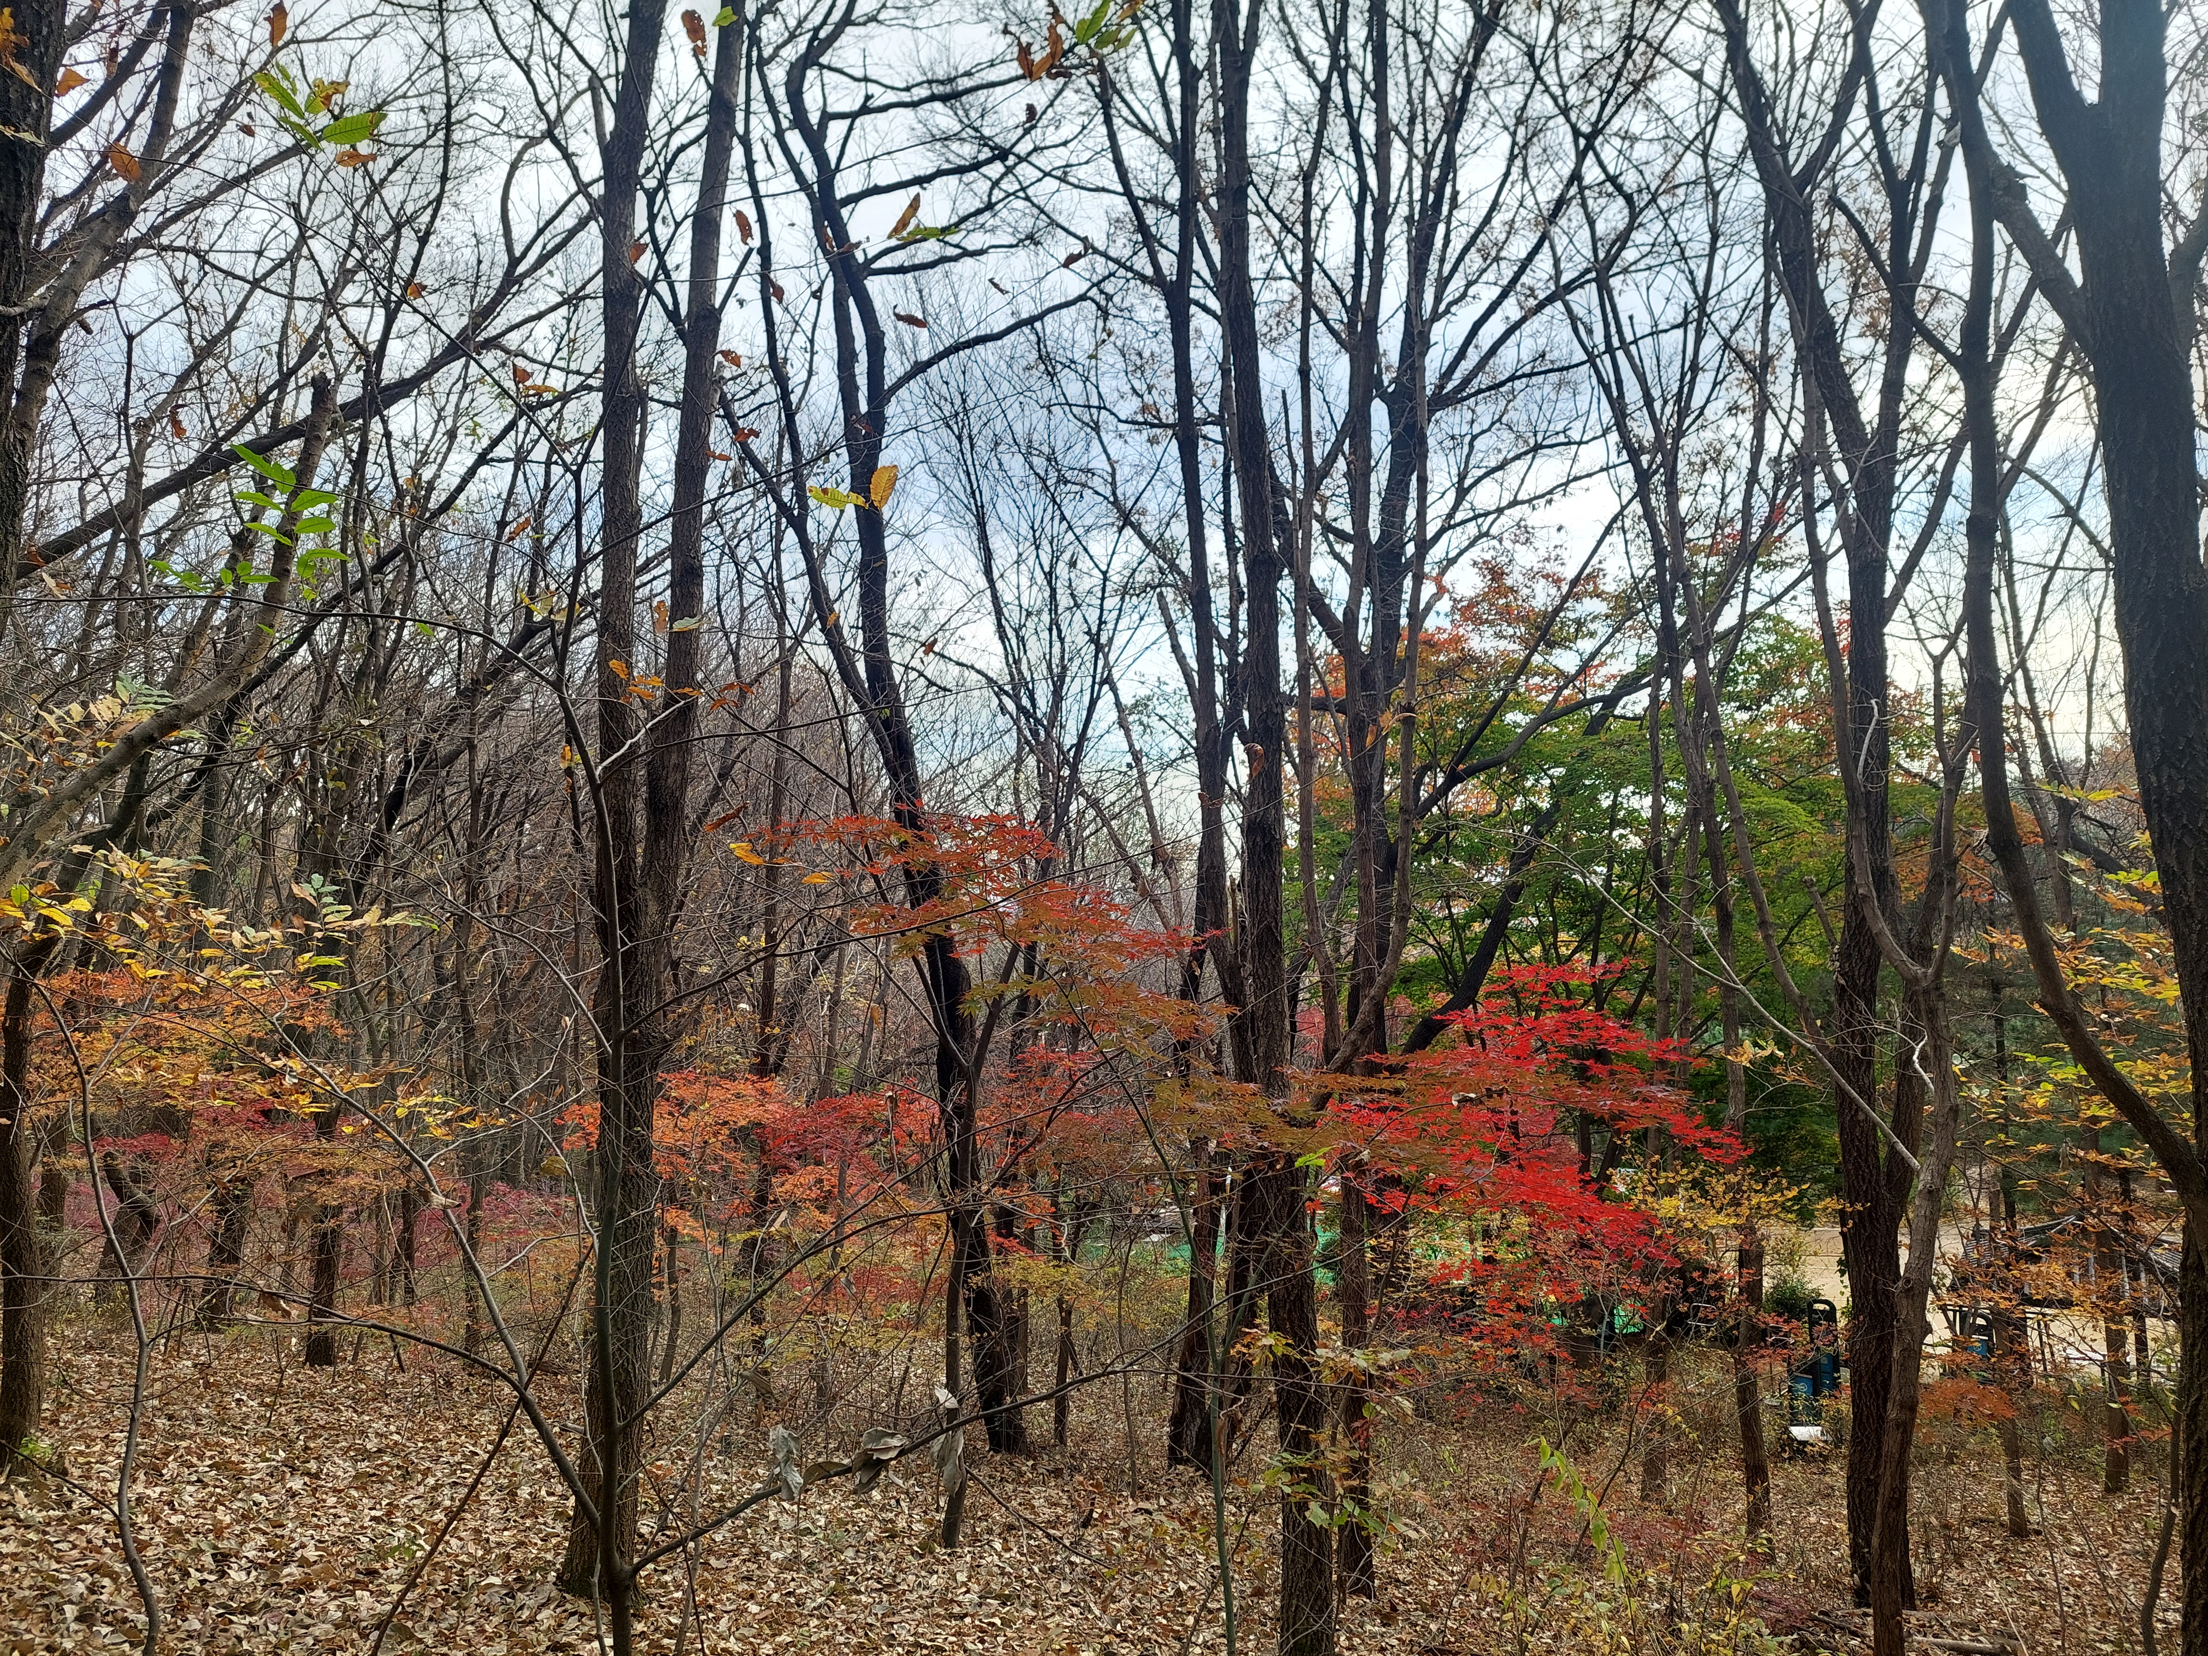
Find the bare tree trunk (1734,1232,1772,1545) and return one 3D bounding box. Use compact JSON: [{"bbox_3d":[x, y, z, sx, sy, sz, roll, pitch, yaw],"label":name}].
[{"bbox_3d":[4.480,3.860,11.000,0.190,2.080,0.190,0,-7,0],"label":"bare tree trunk"}]

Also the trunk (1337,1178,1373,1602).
[{"bbox_3d":[1.338,2.940,8.500,0.170,2.220,0.170,0,-7,0],"label":"trunk"}]

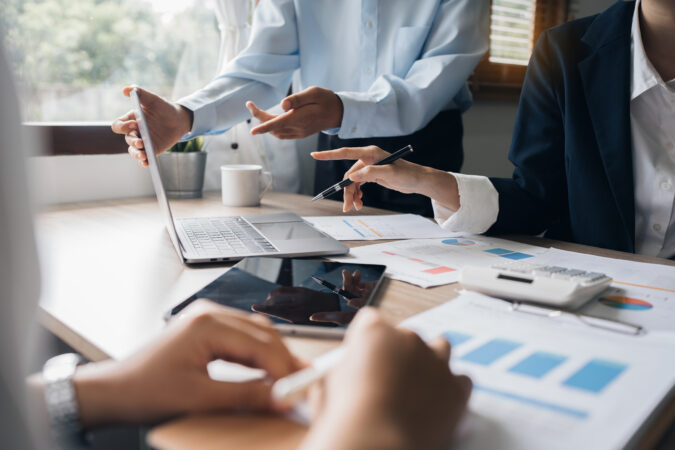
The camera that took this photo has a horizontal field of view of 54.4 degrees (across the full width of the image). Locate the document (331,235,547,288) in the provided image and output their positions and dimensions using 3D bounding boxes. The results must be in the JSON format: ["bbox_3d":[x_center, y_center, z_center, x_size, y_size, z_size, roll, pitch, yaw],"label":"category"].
[{"bbox_3d":[0.153,0.040,0.909,0.297,0.002,0.210,-7,13,-37],"label":"document"}]

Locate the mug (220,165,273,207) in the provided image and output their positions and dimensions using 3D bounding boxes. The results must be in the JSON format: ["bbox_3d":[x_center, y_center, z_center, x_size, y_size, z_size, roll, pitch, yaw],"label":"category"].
[{"bbox_3d":[-0.177,-0.080,1.307,0.106,0.078,0.082,0,11,-8],"label":"mug"}]

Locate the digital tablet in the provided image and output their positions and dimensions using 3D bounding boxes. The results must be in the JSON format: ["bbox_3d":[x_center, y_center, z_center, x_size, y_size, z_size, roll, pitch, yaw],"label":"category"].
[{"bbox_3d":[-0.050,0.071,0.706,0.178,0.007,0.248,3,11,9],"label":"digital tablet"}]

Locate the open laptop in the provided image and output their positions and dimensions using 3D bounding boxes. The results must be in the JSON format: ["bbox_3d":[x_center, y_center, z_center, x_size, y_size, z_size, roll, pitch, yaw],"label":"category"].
[{"bbox_3d":[-0.152,-0.080,0.938,0.262,0.214,0.304,-2,11,-18],"label":"open laptop"}]

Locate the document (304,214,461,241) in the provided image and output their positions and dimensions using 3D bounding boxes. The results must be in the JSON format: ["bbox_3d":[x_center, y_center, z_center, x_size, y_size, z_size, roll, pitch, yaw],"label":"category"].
[{"bbox_3d":[0.033,0.002,1.099,0.297,0.002,0.210,-1,11,-14],"label":"document"}]

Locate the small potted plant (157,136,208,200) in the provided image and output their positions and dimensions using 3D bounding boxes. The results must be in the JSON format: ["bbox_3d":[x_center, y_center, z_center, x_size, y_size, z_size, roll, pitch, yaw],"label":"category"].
[{"bbox_3d":[-0.331,-0.140,1.386,0.112,0.160,0.112,-1,11,-13],"label":"small potted plant"}]

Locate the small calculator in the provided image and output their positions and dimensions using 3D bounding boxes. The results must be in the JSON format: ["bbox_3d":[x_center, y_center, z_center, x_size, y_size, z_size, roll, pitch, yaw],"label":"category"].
[{"bbox_3d":[0.229,0.057,0.747,0.130,0.030,0.113,10,14,39],"label":"small calculator"}]

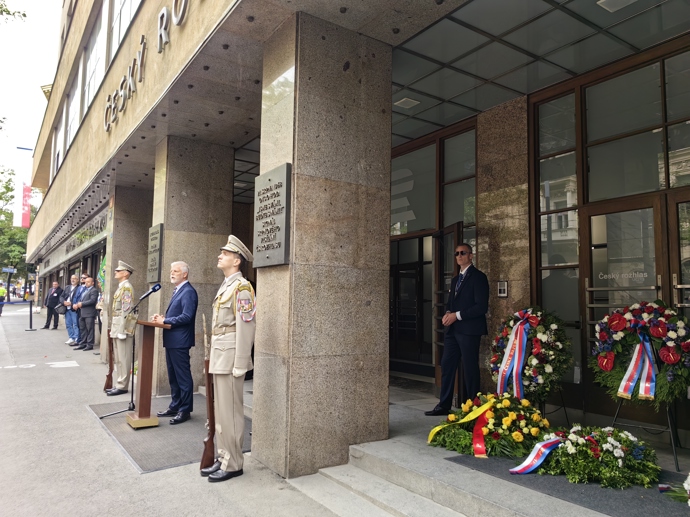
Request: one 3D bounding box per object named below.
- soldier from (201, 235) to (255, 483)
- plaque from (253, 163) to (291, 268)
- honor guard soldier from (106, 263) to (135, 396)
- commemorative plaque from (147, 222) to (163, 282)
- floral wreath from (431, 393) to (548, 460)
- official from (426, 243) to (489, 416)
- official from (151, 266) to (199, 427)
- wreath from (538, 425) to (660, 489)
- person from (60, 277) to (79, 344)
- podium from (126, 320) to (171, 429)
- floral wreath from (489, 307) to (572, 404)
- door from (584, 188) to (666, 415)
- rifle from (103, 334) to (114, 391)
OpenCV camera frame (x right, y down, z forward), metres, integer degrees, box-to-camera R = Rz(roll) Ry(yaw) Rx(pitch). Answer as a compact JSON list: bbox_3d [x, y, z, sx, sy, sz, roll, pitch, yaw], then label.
[{"bbox_3d":[-0.945,0.762,4.189,0.430,1.910,0.540,5,-7,-34],"label":"soldier"},{"bbox_3d":[-0.643,-0.350,4.541,0.050,0.846,0.622,5,-7,-34],"label":"plaque"},{"bbox_3d":[-3.258,0.987,7.544,0.380,1.890,0.520,5,-7,-37],"label":"honor guard soldier"},{"bbox_3d":[-2.857,-0.064,7.800,0.055,0.846,0.622,5,-7,-34],"label":"commemorative plaque"},{"bbox_3d":[1.248,1.429,4.602,0.800,0.380,0.930,5,-7,-34],"label":"floral wreath"},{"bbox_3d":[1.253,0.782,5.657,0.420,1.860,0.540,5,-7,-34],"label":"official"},{"bbox_3d":[-1.964,0.937,6.039,0.500,1.810,0.540,6,-8,-44],"label":"official"},{"bbox_3d":[1.832,1.399,3.790,0.690,0.300,0.820,5,-7,-34],"label":"wreath"},{"bbox_3d":[-7.211,1.333,13.722,0.550,1.790,0.400,0,-6,5],"label":"person"},{"bbox_3d":[-2.171,1.239,5.666,0.380,1.130,0.480,5,-7,-34],"label":"podium"},{"bbox_3d":[1.820,0.919,5.121,0.300,0.950,0.870,5,-7,-34],"label":"floral wreath"},{"bbox_3d":[2.625,0.456,4.894,0.100,2.070,0.830,5,-7,-34],"label":"door"},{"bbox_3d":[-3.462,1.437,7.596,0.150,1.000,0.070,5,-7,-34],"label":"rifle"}]

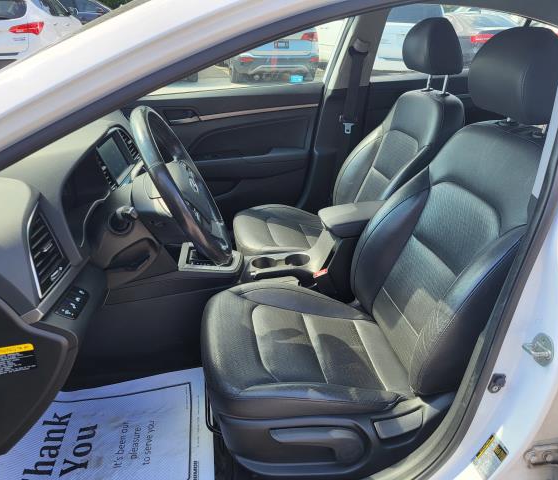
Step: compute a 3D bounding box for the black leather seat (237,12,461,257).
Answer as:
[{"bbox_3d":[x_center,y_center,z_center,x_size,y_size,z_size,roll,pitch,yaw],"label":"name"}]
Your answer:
[{"bbox_3d":[0.207,-0.289,1.750,0.780,0.920,0.520,-2,24,-5],"label":"black leather seat"}]

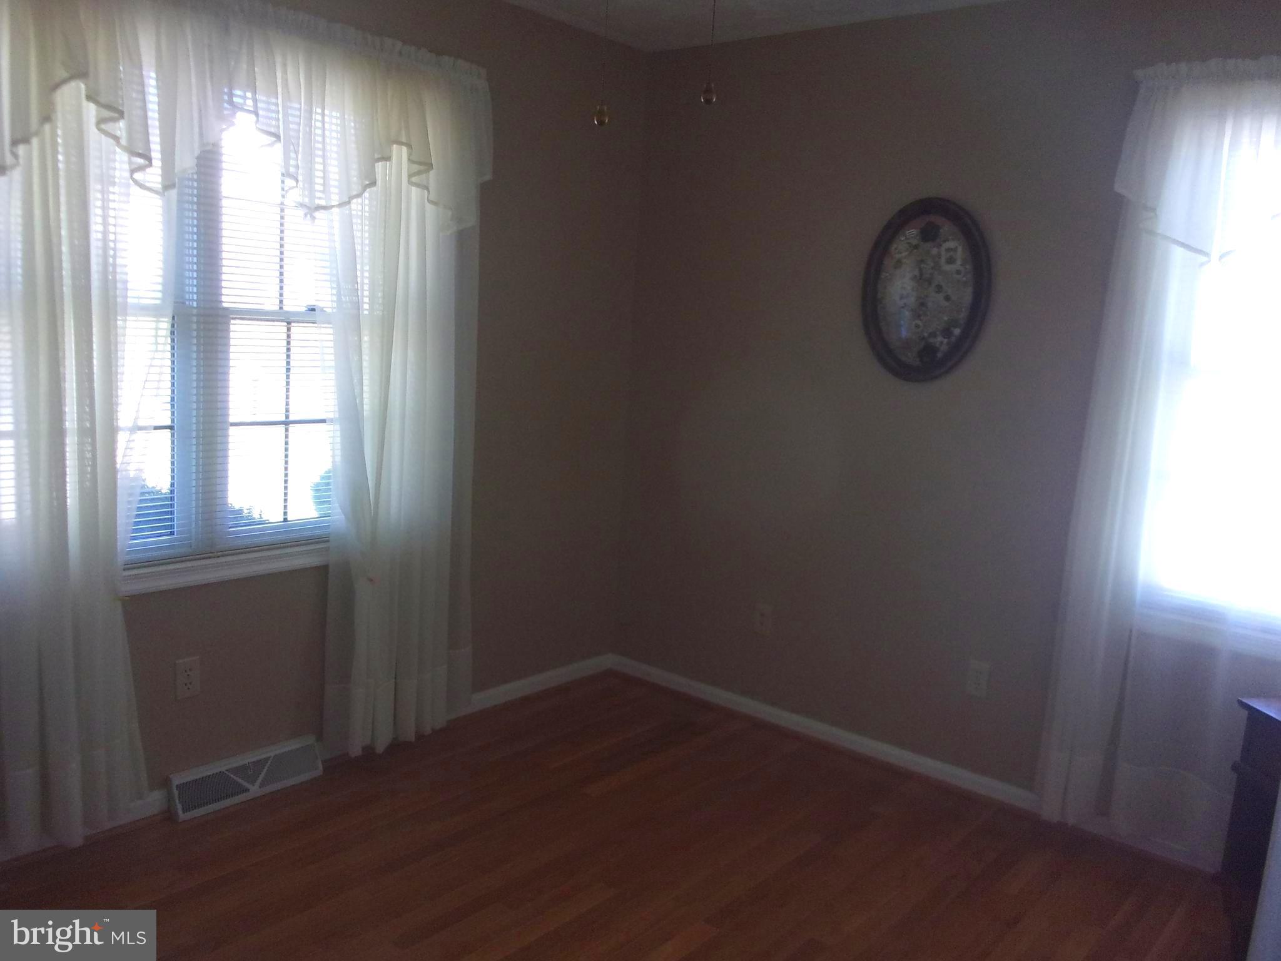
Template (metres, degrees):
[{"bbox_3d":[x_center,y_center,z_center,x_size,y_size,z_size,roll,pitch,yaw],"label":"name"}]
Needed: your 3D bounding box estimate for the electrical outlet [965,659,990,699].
[{"bbox_3d":[1.087,0.639,3.335,0.069,0.114,0.009,11,11,39],"label":"electrical outlet"}]

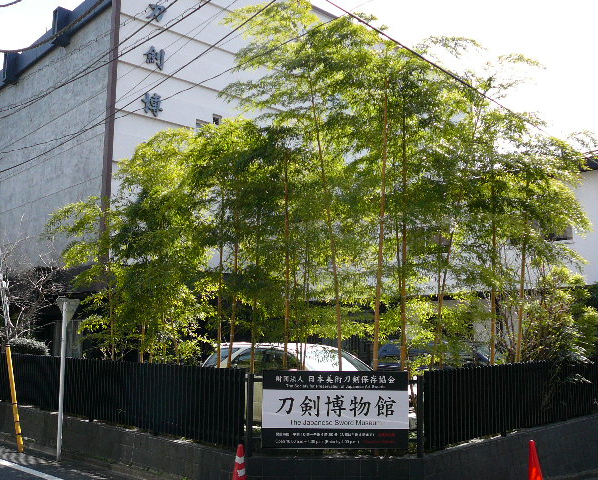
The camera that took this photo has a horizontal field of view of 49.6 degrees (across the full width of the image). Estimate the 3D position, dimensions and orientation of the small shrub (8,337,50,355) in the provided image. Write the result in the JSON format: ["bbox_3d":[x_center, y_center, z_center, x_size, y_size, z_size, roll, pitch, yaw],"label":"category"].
[{"bbox_3d":[-6.220,2.731,14.869,1.050,1.000,1.000,8,-11,-44],"label":"small shrub"}]

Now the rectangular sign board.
[{"bbox_3d":[0.455,2.096,7.993,1.810,0.930,0.050,0,-8,0],"label":"rectangular sign board"}]

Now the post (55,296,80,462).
[{"bbox_3d":[-4.030,2.374,11.093,0.090,2.770,0.500,-6,-10,40],"label":"post"}]

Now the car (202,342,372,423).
[{"bbox_3d":[0.060,2.523,11.124,1.700,1.480,4.300,7,-10,-42],"label":"car"}]

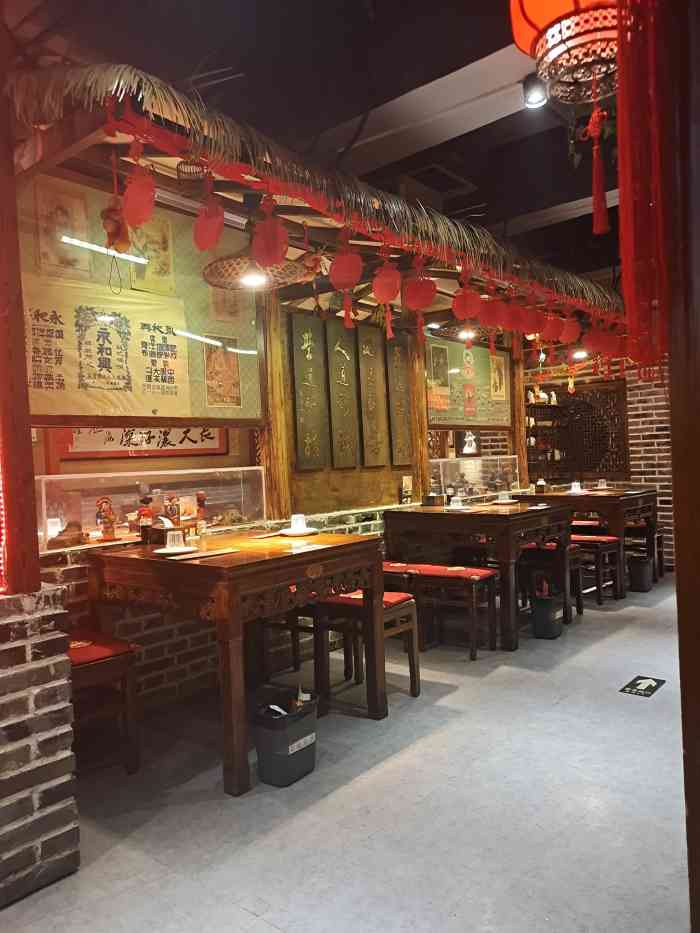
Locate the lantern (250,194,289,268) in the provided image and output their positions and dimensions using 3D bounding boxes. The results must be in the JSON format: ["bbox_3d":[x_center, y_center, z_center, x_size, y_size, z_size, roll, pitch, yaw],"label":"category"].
[{"bbox_3d":[-0.295,-0.862,2.585,0.120,0.265,0.145,-1,1,39],"label":"lantern"}]

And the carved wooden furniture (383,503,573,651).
[{"bbox_3d":[0.861,0.667,4.619,0.910,0.782,0.880,-1,1,39],"label":"carved wooden furniture"}]

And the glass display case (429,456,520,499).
[{"bbox_3d":[0.997,0.086,5.687,0.200,0.310,1.260,-1,1,39],"label":"glass display case"}]

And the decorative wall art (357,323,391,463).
[{"bbox_3d":[0.167,-0.466,4.710,0.030,0.930,0.275,-1,1,39],"label":"decorative wall art"}]

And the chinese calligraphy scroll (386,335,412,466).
[{"bbox_3d":[0.365,-0.471,4.953,0.030,0.920,0.255,-1,1,39],"label":"chinese calligraphy scroll"}]

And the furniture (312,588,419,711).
[{"bbox_3d":[0.083,0.864,3.324,0.370,0.470,0.340,-1,1,39],"label":"furniture"}]

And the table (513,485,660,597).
[{"bbox_3d":[2.001,0.615,5.925,0.900,0.782,0.910,-1,1,39],"label":"table"}]

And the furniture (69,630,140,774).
[{"bbox_3d":[-1.026,0.912,2.598,0.370,0.460,0.330,-1,1,39],"label":"furniture"}]

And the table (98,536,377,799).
[{"bbox_3d":[-0.461,0.729,2.982,0.880,0.782,0.880,-1,1,39],"label":"table"}]

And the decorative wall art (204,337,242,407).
[{"bbox_3d":[-0.648,-0.482,3.612,0.015,0.360,0.228,-1,1,39],"label":"decorative wall art"}]

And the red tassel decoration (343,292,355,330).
[{"bbox_3d":[-0.007,-0.649,2.932,0.038,0.155,0.042,-1,1,39],"label":"red tassel decoration"}]

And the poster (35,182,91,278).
[{"bbox_3d":[-1.199,-0.987,2.952,0.015,0.365,0.240,-1,1,39],"label":"poster"}]

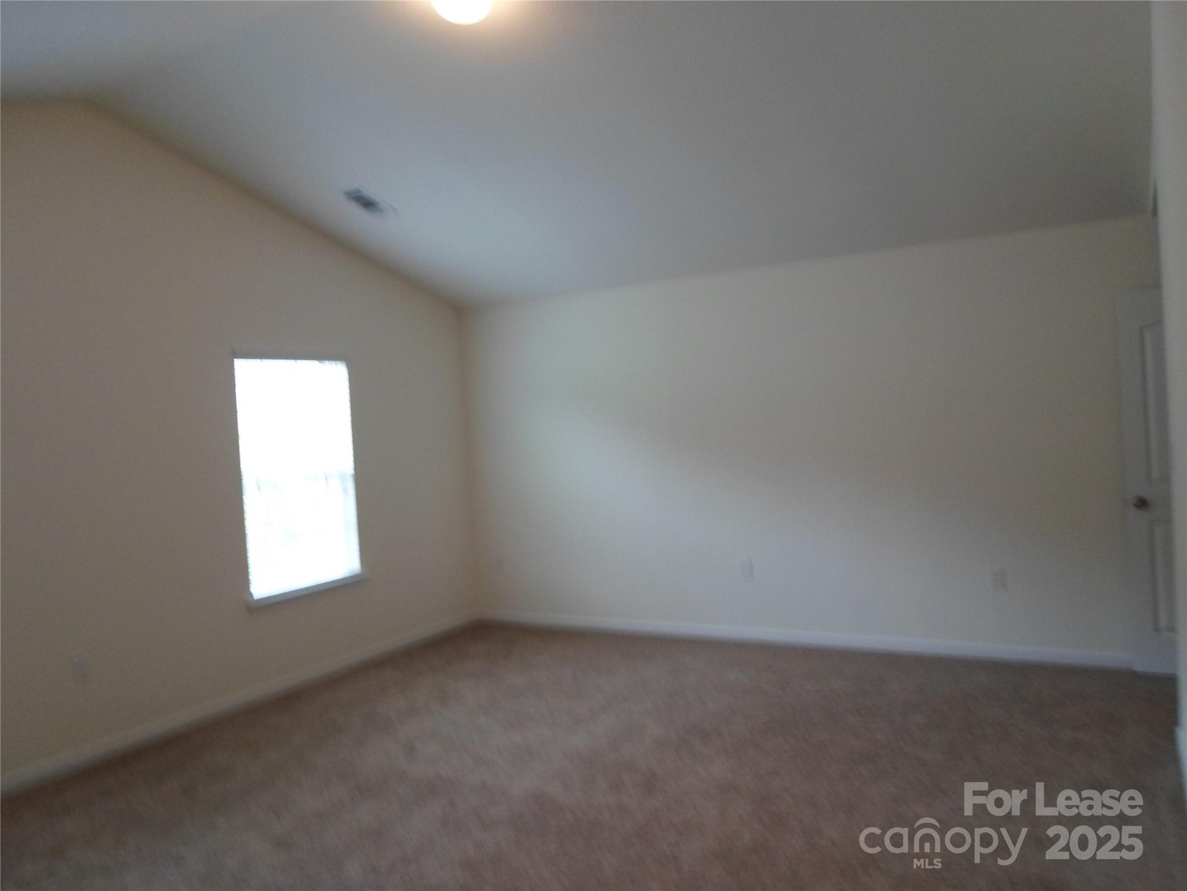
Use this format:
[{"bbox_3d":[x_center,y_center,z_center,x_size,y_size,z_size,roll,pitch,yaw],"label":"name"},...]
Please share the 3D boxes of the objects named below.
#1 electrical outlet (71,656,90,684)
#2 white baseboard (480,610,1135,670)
[{"bbox_3d":[-2.402,1.050,4.012,0.010,0.118,0.073,-2,1,28],"label":"electrical outlet"},{"bbox_3d":[1.027,1.247,5.692,4.355,0.087,0.016,-2,1,28],"label":"white baseboard"}]

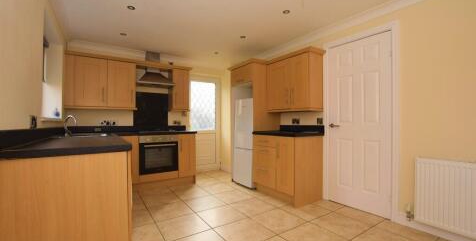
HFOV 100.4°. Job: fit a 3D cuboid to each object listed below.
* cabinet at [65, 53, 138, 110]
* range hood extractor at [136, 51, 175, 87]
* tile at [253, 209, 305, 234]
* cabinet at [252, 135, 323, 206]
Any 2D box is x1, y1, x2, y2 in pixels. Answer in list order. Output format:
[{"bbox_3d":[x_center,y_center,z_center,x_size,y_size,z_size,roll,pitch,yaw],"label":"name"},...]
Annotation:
[{"bbox_3d":[-2.096,-0.556,3.090,0.889,0.753,0.317,0,-1,-34],"label":"cabinet"},{"bbox_3d":[-1.444,-0.902,3.454,0.594,0.639,0.456,0,-1,-34],"label":"range hood extractor"},{"bbox_3d":[0.436,1.099,2.202,0.445,0.010,0.445,1,-2,-35],"label":"tile"},{"bbox_3d":[0.705,0.656,2.942,0.557,0.867,0.812,0,-1,-34],"label":"cabinet"}]

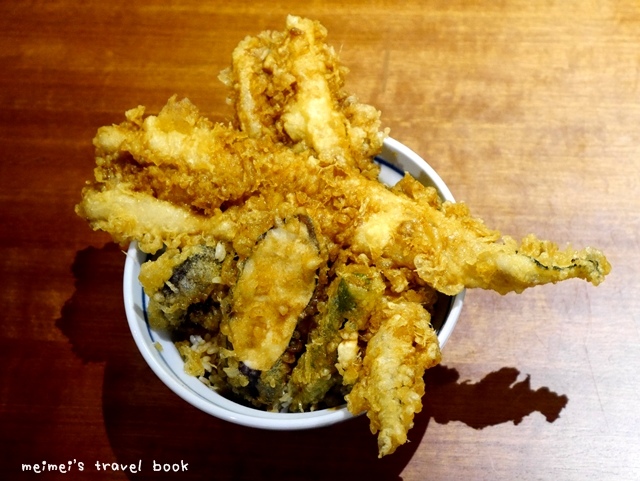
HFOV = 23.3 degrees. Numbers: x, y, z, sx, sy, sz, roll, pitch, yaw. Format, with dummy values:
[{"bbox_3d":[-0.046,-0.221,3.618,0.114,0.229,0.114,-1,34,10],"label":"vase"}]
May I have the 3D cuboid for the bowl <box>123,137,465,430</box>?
[{"bbox_3d":[-0.006,0.030,0.724,0.155,0.076,0.155,-4,61,7],"label":"bowl"}]

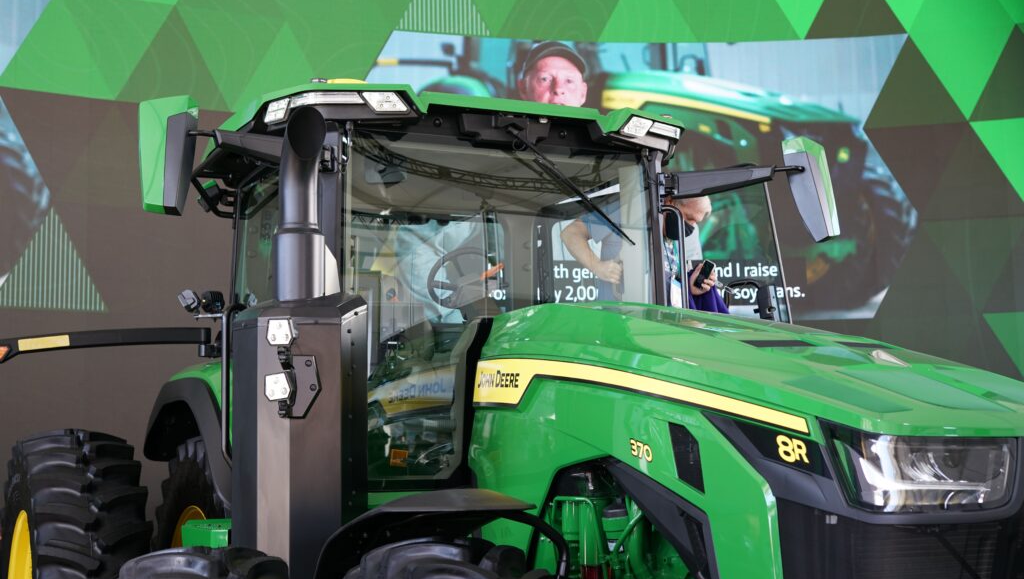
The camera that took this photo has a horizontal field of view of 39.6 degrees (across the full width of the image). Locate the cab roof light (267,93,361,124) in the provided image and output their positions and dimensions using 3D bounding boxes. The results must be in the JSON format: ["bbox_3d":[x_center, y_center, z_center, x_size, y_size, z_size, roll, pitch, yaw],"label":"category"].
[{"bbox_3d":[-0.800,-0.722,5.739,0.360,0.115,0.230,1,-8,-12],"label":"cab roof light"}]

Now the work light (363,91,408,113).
[{"bbox_3d":[-0.514,-0.755,5.715,0.195,0.083,0.067,1,-8,-12],"label":"work light"}]

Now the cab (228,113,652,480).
[{"bbox_3d":[-0.260,0.169,6.497,1.640,1.460,1.640,2,-8,-24],"label":"cab"}]

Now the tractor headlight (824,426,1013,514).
[{"bbox_3d":[0.918,0.399,3.202,0.349,0.188,0.212,1,-8,-14],"label":"tractor headlight"}]

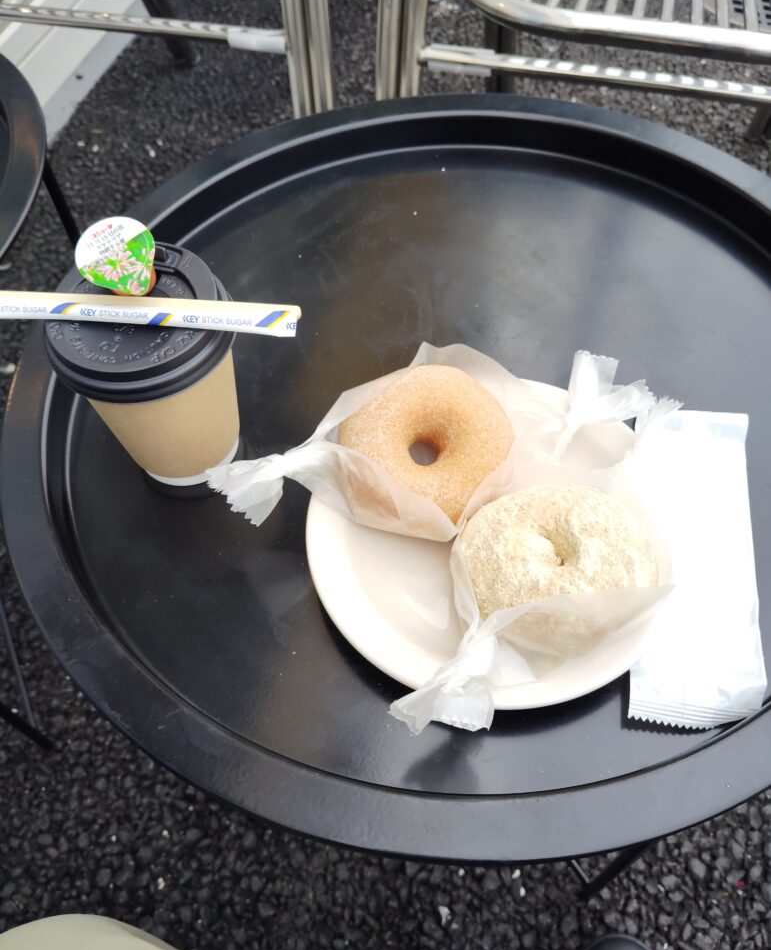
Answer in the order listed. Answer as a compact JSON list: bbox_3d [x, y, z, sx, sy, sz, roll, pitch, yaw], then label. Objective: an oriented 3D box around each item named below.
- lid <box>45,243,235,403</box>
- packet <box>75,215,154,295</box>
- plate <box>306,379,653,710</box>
[{"bbox_3d":[-0.109,-0.069,0.365,0.083,0.017,0.083,-2,56,3],"label":"lid"},{"bbox_3d":[-0.111,-0.088,0.354,0.034,0.021,0.038,-34,84,-7],"label":"packet"},{"bbox_3d":[0.052,0.027,0.390,0.175,0.020,0.175,-2,56,3],"label":"plate"}]

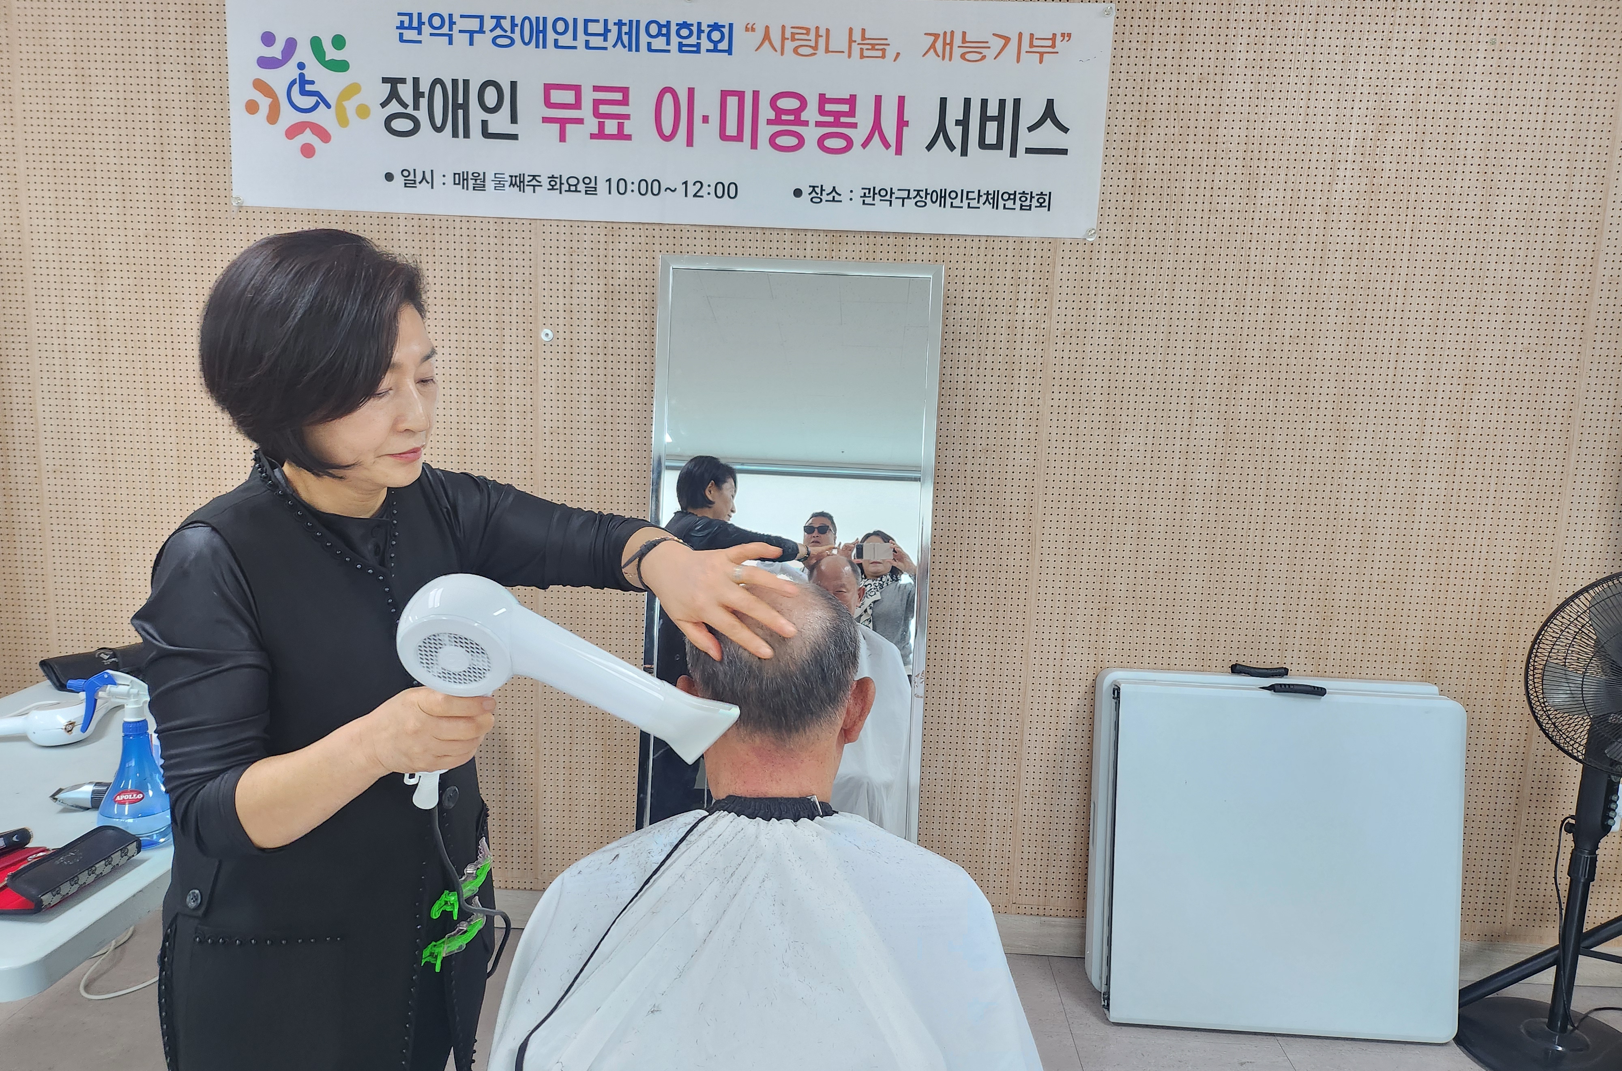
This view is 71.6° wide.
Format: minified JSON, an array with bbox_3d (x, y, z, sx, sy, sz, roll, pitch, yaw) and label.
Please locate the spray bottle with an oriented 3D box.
[{"bbox_3d":[-1.005,0.321,1.648,0.145,0.249,0.112,1,9,-8],"label":"spray bottle"}]

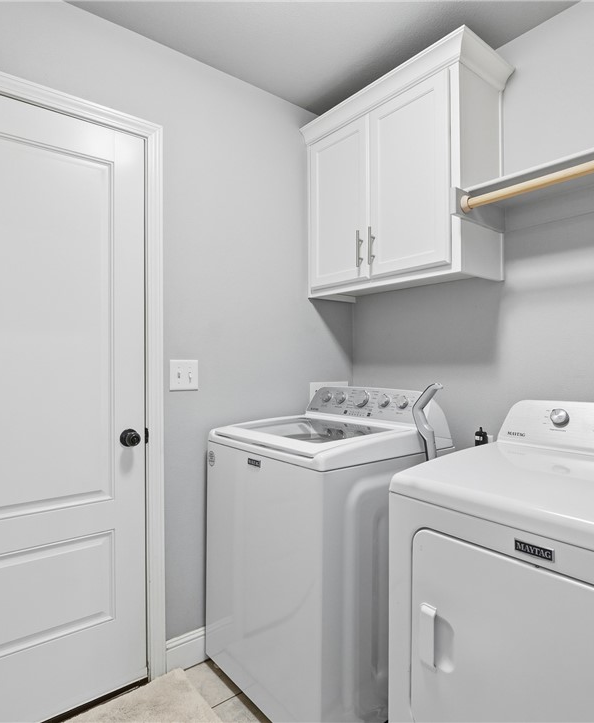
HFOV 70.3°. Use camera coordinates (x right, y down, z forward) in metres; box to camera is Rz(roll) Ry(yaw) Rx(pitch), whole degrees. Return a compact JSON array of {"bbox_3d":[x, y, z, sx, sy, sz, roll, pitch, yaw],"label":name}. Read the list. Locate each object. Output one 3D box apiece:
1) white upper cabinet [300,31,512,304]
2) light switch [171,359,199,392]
[{"bbox_3d":[0.423,-0.706,1.808,0.365,0.795,0.830,0,0,-39],"label":"white upper cabinet"},{"bbox_3d":[-0.442,0.056,1.660,0.117,0.117,0.018,0,0,-39],"label":"light switch"}]

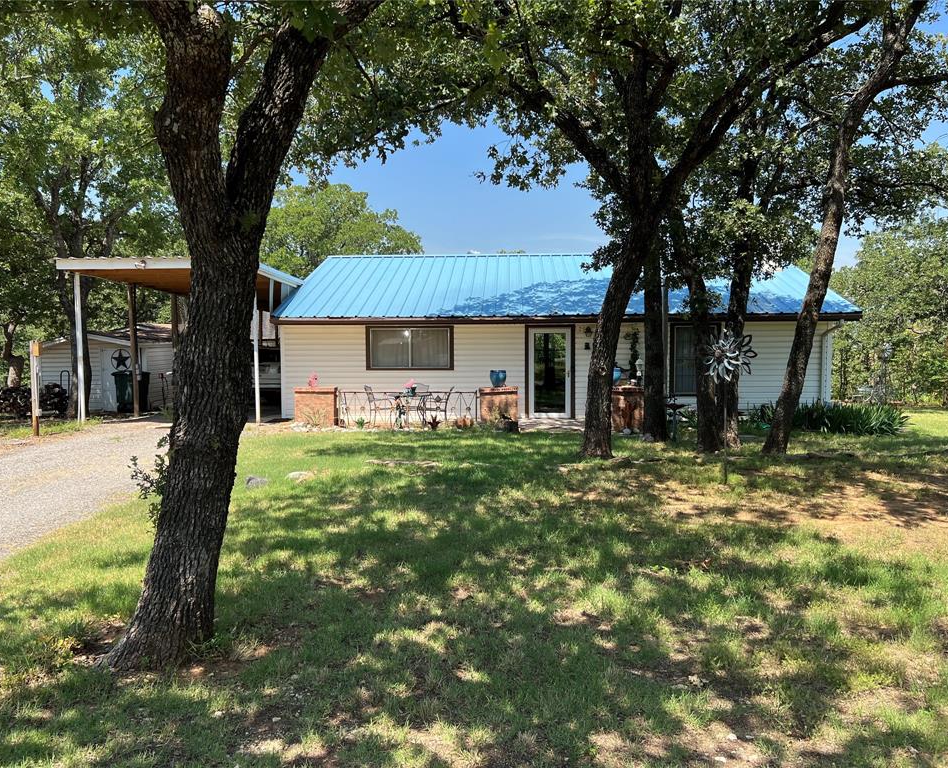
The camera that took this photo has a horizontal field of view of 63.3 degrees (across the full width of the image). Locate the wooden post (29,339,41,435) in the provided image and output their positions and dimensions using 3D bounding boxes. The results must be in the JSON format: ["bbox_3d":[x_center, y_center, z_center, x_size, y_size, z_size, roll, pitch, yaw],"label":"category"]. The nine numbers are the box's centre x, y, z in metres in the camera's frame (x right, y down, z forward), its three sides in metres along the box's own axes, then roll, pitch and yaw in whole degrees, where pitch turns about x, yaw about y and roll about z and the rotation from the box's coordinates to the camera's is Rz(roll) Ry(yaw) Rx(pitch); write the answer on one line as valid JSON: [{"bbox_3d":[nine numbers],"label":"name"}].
[{"bbox_3d":[-7.628,0.081,13.352,0.120,1.670,0.120,0,3,3],"label":"wooden post"}]

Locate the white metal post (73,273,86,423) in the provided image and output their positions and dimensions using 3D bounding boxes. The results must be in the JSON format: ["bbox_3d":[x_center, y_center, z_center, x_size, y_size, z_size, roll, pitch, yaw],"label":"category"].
[{"bbox_3d":[-8.133,-0.767,15.910,0.120,3.120,0.120,0,3,3],"label":"white metal post"}]

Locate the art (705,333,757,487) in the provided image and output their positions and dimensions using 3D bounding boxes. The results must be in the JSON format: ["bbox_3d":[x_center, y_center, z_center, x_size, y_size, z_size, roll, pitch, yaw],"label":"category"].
[{"bbox_3d":[2.907,0.265,8.749,0.560,1.750,0.250,2,4,30],"label":"art"}]

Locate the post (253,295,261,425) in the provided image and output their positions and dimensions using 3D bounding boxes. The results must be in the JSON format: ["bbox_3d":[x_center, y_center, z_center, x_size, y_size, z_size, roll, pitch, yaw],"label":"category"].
[{"bbox_3d":[-4.486,-0.615,15.916,0.095,2.900,0.095,0,3,3],"label":"post"}]

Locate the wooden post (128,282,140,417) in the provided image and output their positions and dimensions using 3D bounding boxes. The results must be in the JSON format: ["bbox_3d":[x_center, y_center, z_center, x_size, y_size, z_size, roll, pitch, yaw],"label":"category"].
[{"bbox_3d":[-8.003,-0.776,18.110,0.130,3.120,0.130,0,3,3],"label":"wooden post"}]

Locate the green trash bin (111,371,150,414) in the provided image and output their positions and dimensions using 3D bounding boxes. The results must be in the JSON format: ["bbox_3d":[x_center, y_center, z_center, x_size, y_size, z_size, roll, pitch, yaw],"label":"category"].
[{"bbox_3d":[-8.954,0.222,20.068,0.660,1.100,0.740,1,3,18],"label":"green trash bin"}]

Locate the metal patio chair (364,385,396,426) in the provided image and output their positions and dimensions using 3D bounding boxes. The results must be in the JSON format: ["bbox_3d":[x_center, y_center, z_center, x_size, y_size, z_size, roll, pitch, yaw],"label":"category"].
[{"bbox_3d":[-1.995,0.451,16.275,0.680,0.880,0.580,-1,3,-12],"label":"metal patio chair"}]

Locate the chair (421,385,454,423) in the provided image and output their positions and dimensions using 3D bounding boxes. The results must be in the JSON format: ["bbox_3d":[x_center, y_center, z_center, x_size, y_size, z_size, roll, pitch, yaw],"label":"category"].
[{"bbox_3d":[-0.781,0.445,16.375,0.680,0.860,0.580,0,3,6],"label":"chair"}]

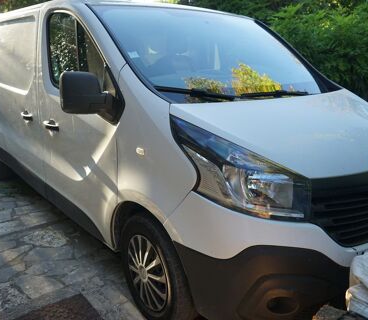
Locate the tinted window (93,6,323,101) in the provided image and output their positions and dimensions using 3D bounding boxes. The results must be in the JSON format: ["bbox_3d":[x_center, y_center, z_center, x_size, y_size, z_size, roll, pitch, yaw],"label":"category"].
[{"bbox_3d":[0.352,-0.725,2.498,1.550,0.200,1.080,-12,49,-38],"label":"tinted window"}]

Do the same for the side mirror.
[{"bbox_3d":[-0.526,-0.348,2.042,0.250,0.270,0.230,-12,20,-38],"label":"side mirror"}]

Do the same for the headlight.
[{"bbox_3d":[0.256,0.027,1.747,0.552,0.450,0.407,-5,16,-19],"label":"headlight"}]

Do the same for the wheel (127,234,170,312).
[{"bbox_3d":[-0.174,0.647,2.200,0.150,0.435,0.435,-11,19,-35],"label":"wheel"}]

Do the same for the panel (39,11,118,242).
[{"bbox_3d":[-0.686,-0.261,2.495,0.200,1.460,1.220,-12,20,-38],"label":"panel"}]

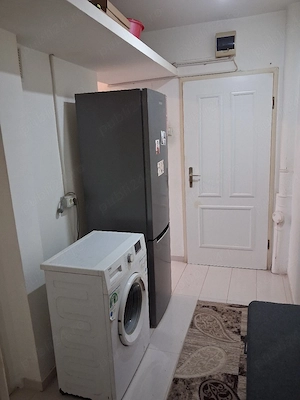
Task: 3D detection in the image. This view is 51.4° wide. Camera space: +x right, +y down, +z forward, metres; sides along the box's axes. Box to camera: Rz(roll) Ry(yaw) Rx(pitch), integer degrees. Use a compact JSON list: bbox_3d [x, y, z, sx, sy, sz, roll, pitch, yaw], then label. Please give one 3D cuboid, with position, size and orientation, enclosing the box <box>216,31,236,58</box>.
[{"bbox_3d":[0.730,-1.494,3.003,0.183,0.210,0.090,1,12,18],"label":"box"}]

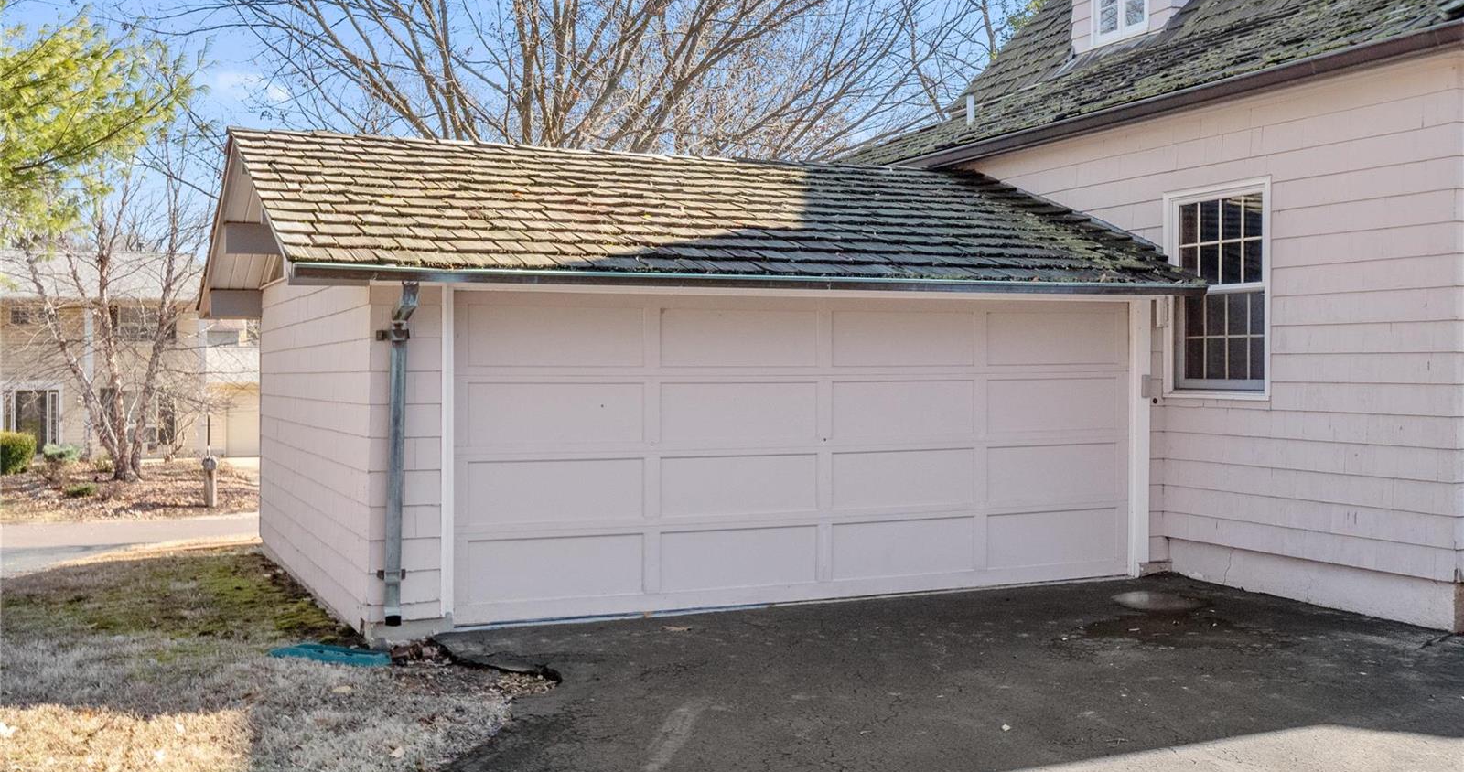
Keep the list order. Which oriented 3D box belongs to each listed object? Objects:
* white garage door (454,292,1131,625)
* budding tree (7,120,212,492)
[{"bbox_3d":[0.602,0.381,9.454,4.860,1.970,0.080,-1,1,-24],"label":"white garage door"},{"bbox_3d":[-13.914,-1.907,33.000,4.800,8.100,4.600,0,1,-23],"label":"budding tree"}]

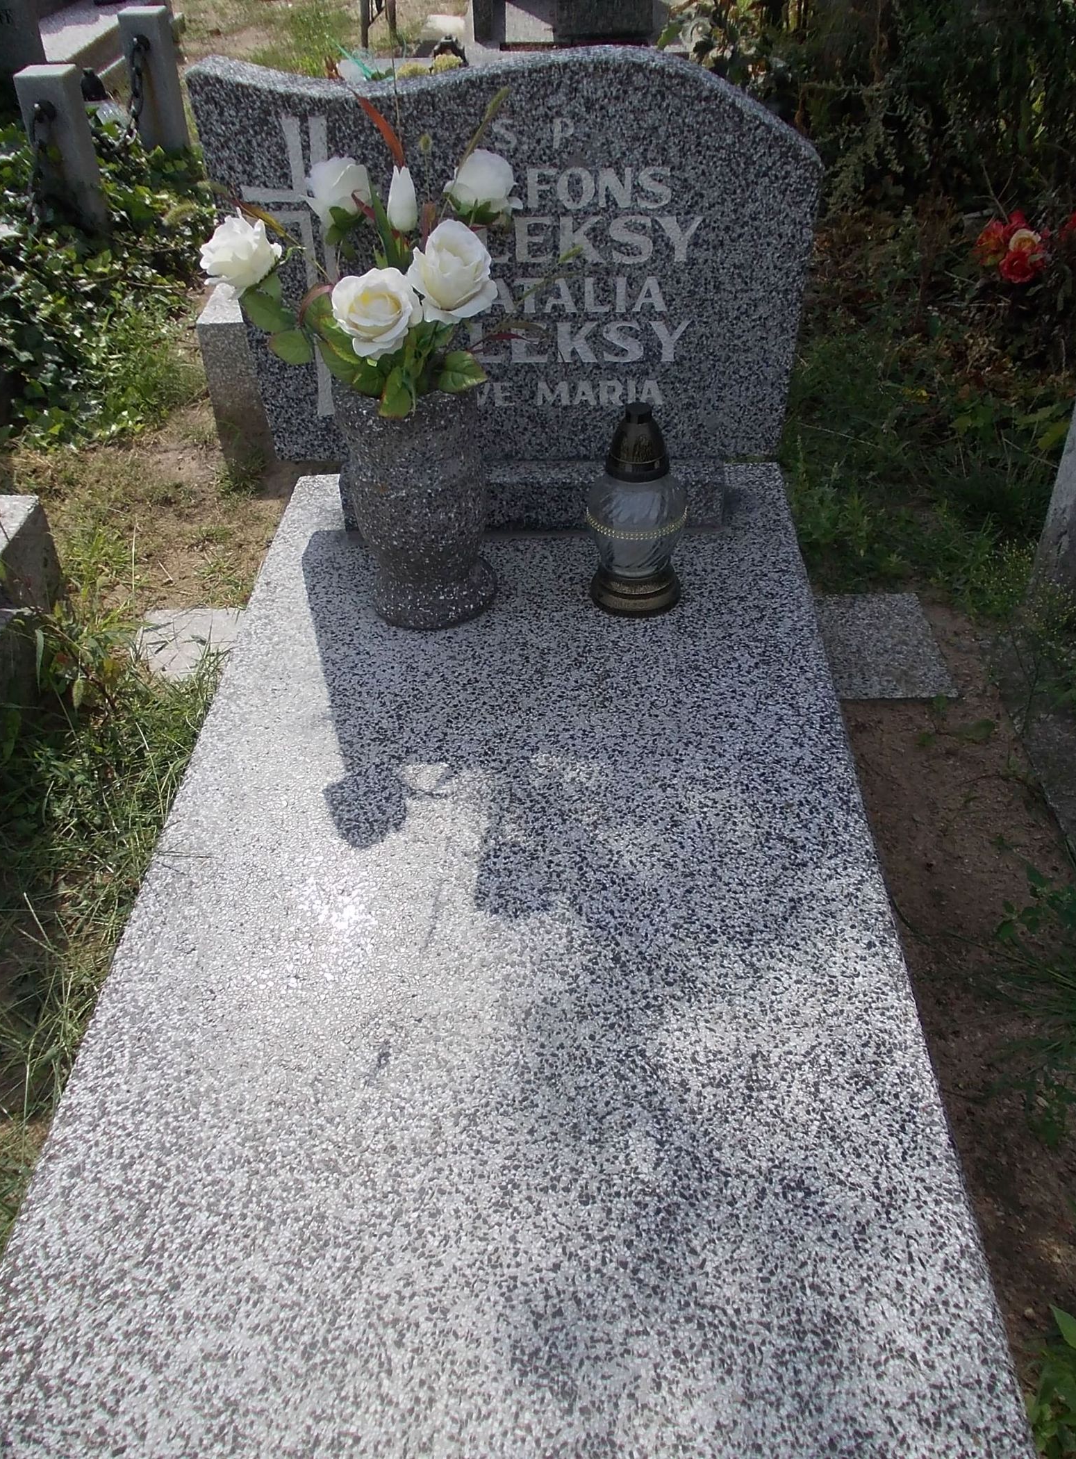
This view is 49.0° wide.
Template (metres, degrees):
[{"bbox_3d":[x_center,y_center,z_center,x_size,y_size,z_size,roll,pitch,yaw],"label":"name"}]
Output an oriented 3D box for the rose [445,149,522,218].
[{"bbox_3d":[-0.065,-0.651,1.407,0.090,0.080,0.085,0,39,2],"label":"rose"}]

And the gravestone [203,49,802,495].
[{"bbox_3d":[-0.033,-0.648,1.690,0.810,0.560,0.100,0,39,2],"label":"gravestone"}]

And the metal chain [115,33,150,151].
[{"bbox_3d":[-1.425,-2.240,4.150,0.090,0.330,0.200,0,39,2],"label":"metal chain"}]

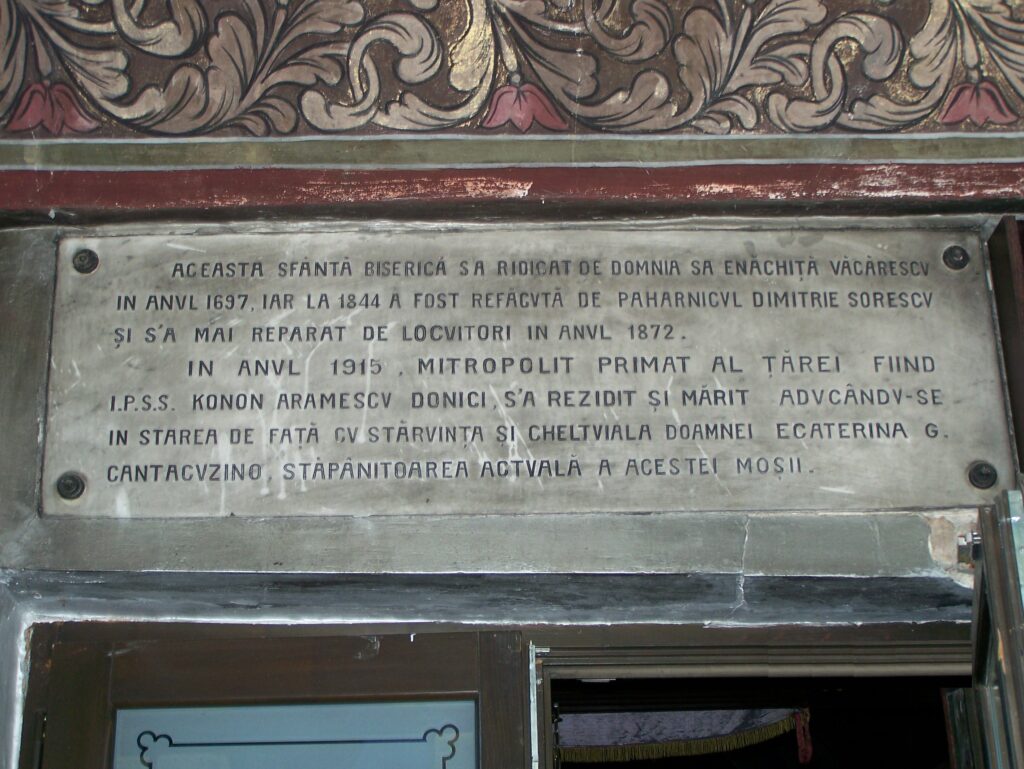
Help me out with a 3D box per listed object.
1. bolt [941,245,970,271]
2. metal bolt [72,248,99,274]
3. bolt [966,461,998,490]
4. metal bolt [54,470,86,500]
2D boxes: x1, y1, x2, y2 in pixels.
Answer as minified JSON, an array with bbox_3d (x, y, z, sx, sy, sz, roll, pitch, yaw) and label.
[{"bbox_3d":[0.659,-0.188,2.588,0.039,0.039,0.018,-1,-20,-3],"label":"bolt"},{"bbox_3d":[-0.618,-0.179,2.532,0.039,0.039,0.018,-1,-20,-3],"label":"metal bolt"},{"bbox_3d":[0.666,0.130,2.469,0.039,0.039,0.018,-1,-20,-3],"label":"bolt"},{"bbox_3d":[-0.610,0.140,2.413,0.039,0.039,0.018,-1,-20,-3],"label":"metal bolt"}]

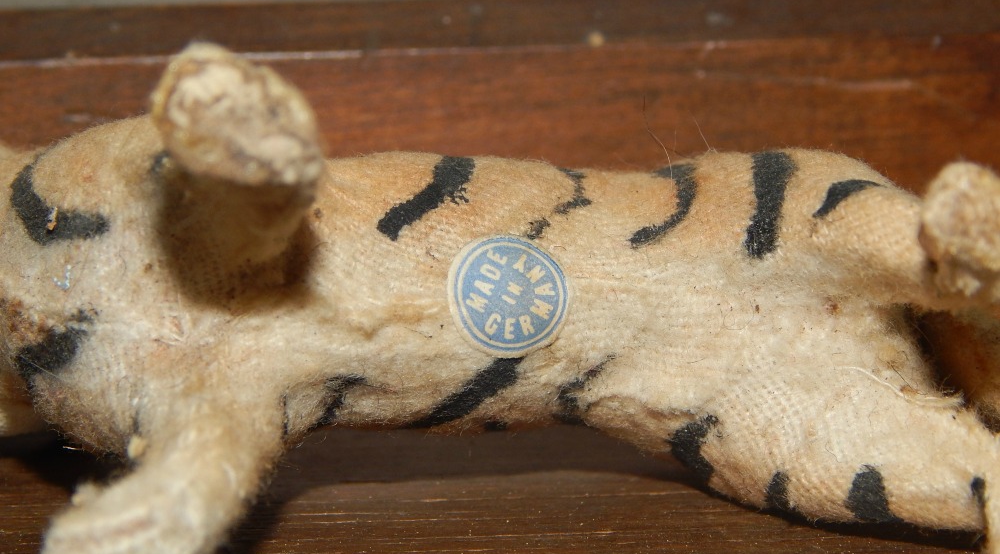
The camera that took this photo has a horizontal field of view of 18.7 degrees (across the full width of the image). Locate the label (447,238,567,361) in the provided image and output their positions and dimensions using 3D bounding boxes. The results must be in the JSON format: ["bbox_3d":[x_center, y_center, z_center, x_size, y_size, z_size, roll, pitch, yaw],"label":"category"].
[{"bbox_3d":[0.001,0.002,0.284,0.011,0.001,0.011,30,82,-2],"label":"label"}]

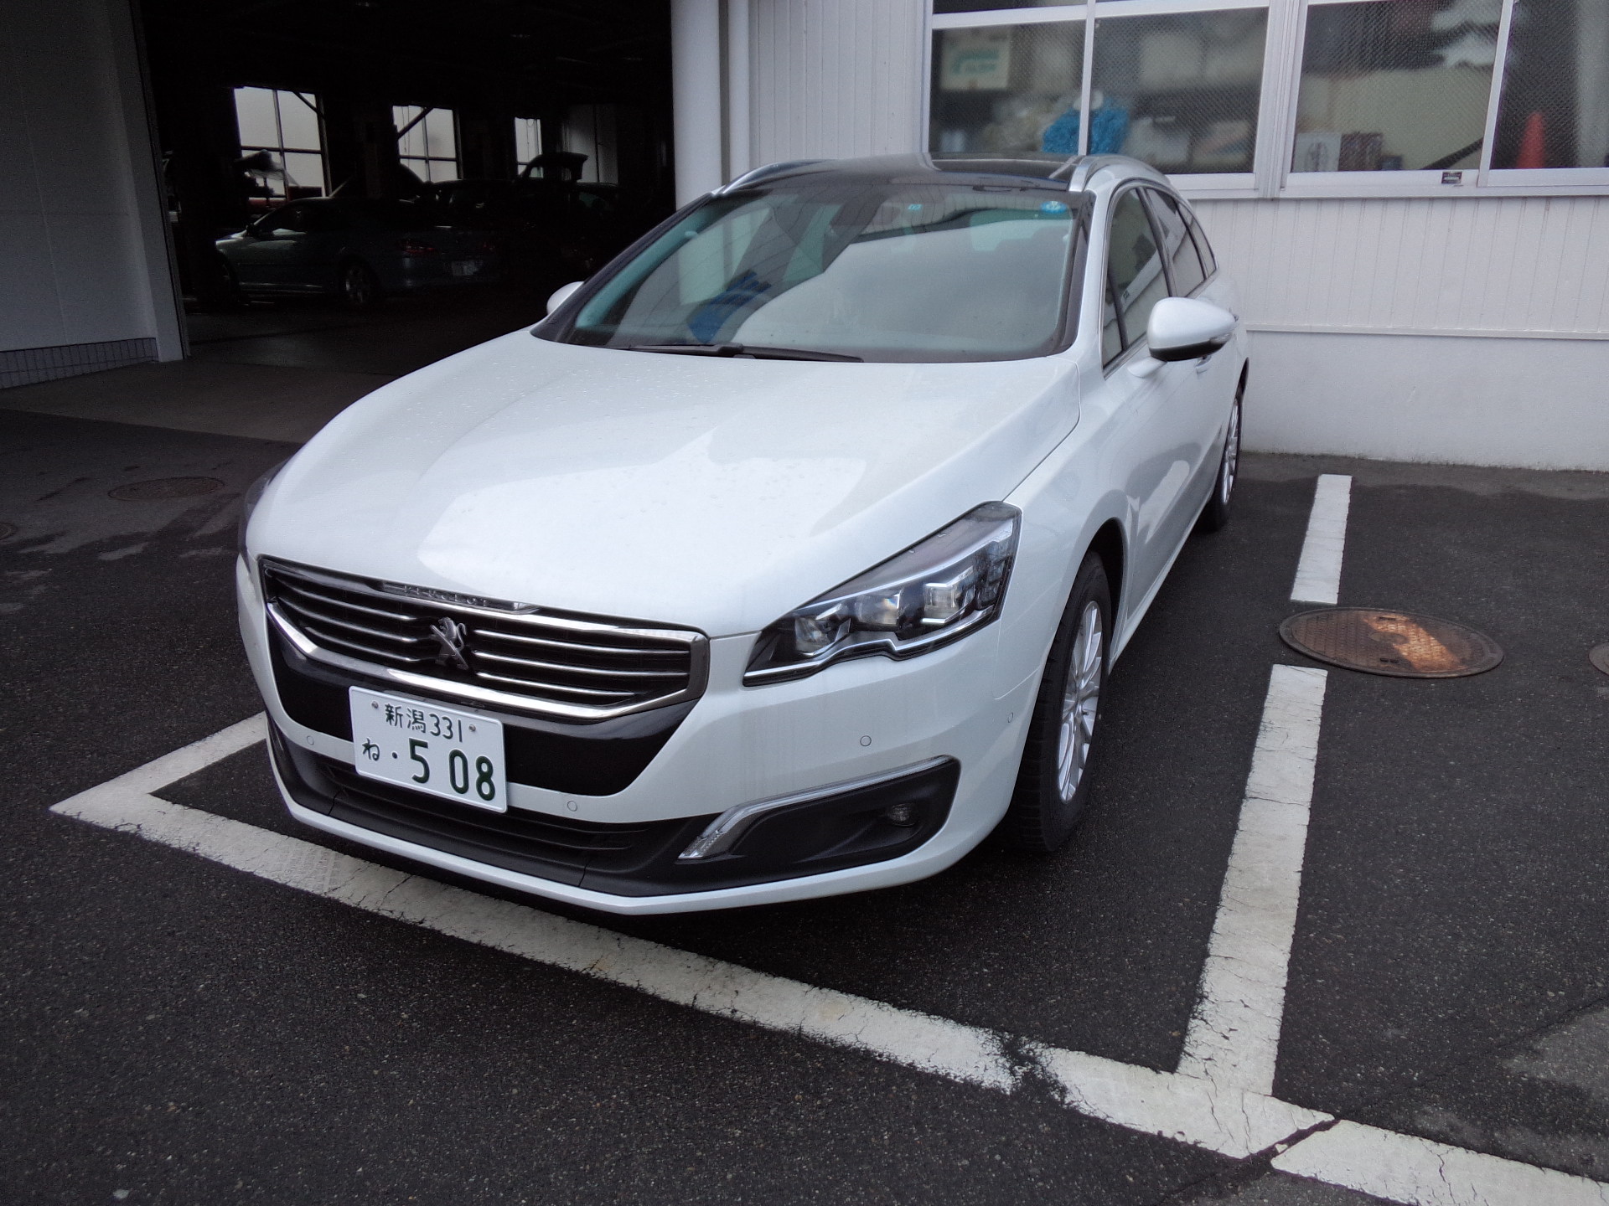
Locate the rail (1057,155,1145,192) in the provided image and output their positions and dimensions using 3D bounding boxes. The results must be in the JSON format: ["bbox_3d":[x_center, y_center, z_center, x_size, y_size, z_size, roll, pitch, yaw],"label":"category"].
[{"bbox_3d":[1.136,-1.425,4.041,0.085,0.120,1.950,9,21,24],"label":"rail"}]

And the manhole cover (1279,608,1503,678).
[{"bbox_3d":[1.847,0.135,3.832,0.655,0.030,0.655,9,21,24],"label":"manhole cover"}]

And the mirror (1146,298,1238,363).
[{"bbox_3d":[0.937,-0.662,2.949,0.215,0.160,0.160,5,20,15],"label":"mirror"}]

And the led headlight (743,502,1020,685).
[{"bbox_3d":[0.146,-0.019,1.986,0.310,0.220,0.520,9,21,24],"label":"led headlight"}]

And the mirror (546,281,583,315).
[{"bbox_3d":[-0.749,-0.916,3.696,0.215,0.160,0.160,13,23,33],"label":"mirror"}]

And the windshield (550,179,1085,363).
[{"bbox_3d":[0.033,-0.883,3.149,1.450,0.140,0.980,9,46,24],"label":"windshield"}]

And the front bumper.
[{"bbox_3d":[-0.519,0.189,2.259,1.800,0.530,0.570,9,21,24],"label":"front bumper"}]

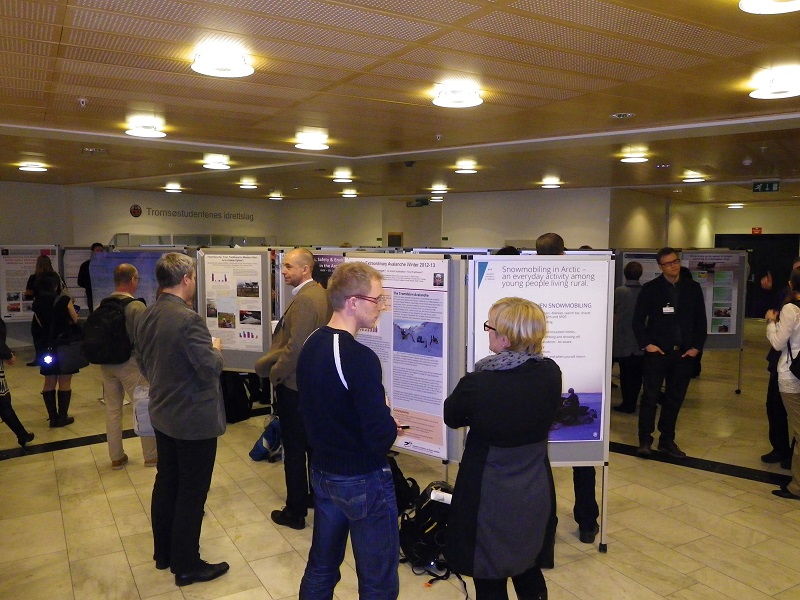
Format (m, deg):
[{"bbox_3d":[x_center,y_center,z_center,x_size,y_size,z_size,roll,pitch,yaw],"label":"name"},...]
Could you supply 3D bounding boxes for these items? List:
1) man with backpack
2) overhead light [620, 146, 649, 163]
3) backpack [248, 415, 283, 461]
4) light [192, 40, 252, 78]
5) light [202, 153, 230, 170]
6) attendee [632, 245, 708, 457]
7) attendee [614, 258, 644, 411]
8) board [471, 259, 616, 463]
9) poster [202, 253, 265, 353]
[{"bbox_3d":[-2.292,0.549,5.378,0.500,1.700,0.500,3,6,25],"label":"man with backpack"},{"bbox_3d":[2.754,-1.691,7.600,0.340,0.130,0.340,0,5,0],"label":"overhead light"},{"bbox_3d":[-1.144,1.171,5.628,0.330,0.400,0.280,2,6,24],"label":"backpack"},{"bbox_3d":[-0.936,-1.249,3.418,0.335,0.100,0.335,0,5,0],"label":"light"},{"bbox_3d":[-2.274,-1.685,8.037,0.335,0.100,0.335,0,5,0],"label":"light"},{"bbox_3d":[2.408,0.447,5.783,0.650,1.830,0.380,1,5,7],"label":"attendee"},{"bbox_3d":[2.563,0.408,7.165,0.500,1.660,0.380,-1,5,-17],"label":"attendee"},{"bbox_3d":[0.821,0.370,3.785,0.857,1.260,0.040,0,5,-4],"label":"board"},{"bbox_3d":[-1.714,0.030,6.675,0.695,0.990,0.020,2,6,22],"label":"poster"}]

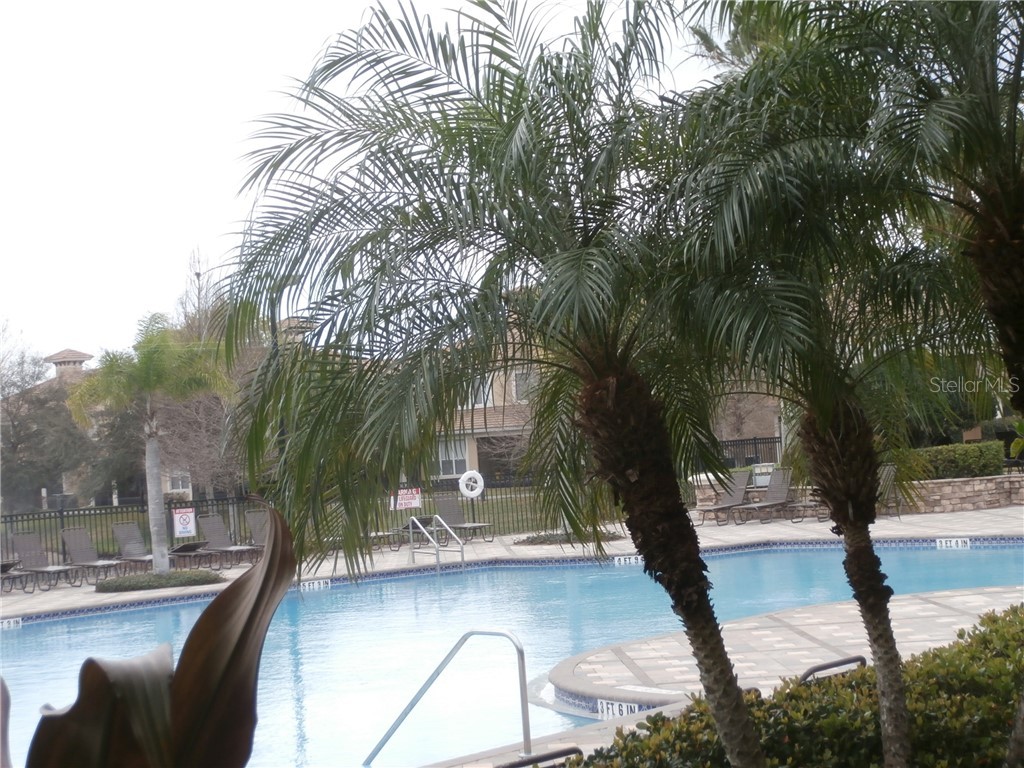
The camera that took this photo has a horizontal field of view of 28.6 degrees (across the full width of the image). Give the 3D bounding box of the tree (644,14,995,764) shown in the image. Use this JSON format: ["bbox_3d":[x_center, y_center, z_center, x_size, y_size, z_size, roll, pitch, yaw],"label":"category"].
[{"bbox_3d":[1.258,0.158,8.100,1.550,3.300,1.550,-3,-1,0],"label":"tree"}]

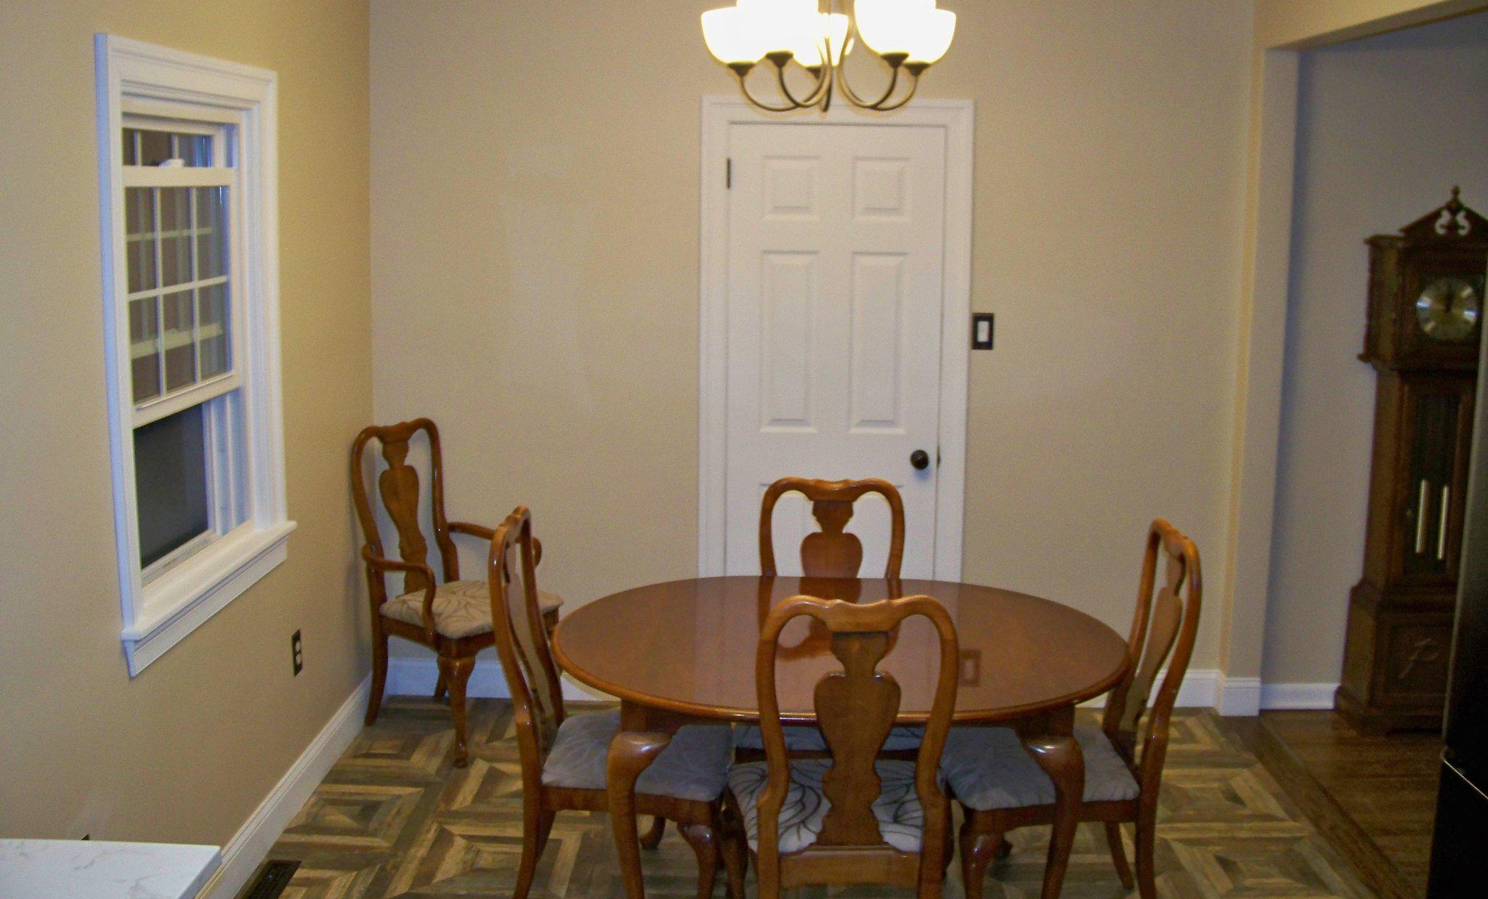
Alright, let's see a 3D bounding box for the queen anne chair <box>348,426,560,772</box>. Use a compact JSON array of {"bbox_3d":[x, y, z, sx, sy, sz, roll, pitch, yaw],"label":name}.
[{"bbox_3d":[-0.932,0.427,4.564,0.577,1.012,0.567,7,12,32],"label":"queen anne chair"}]

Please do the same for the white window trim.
[{"bbox_3d":[-1.234,-0.251,3.249,0.127,1.281,1.046,1,10,1],"label":"white window trim"}]

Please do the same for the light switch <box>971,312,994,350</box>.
[{"bbox_3d":[0.789,-0.387,4.673,0.076,0.124,0.012,1,10,1],"label":"light switch"}]

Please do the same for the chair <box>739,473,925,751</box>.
[{"bbox_3d":[0.225,0.601,3.691,0.518,1.007,0.567,1,10,1],"label":"chair"}]

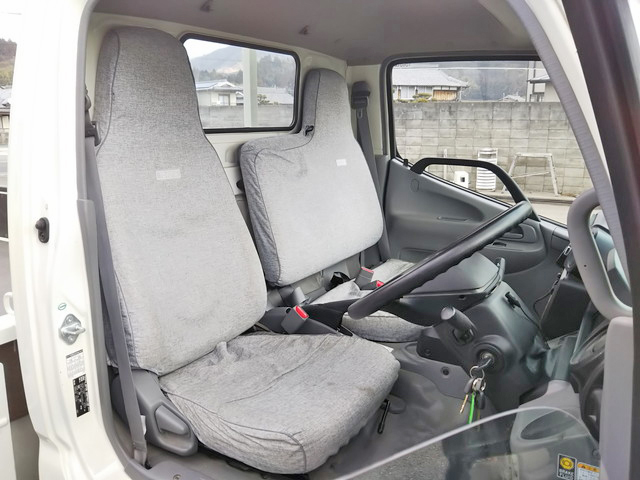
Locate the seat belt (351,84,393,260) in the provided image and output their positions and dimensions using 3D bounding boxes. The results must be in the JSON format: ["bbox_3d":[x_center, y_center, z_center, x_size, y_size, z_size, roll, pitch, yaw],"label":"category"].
[{"bbox_3d":[0.237,-0.294,2.433,0.250,0.775,0.110,8,15,30],"label":"seat belt"}]

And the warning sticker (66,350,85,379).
[{"bbox_3d":[-0.527,0.270,1.198,0.005,0.054,0.042,8,15,30],"label":"warning sticker"}]

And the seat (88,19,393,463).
[{"bbox_3d":[-0.193,-0.035,1.352,0.690,0.950,0.520,8,15,30],"label":"seat"}]

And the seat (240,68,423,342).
[{"bbox_3d":[0.173,-0.172,1.921,0.700,0.865,0.800,8,15,30],"label":"seat"}]

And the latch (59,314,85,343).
[{"bbox_3d":[-0.515,0.193,1.168,0.032,0.062,0.046,8,15,30],"label":"latch"}]

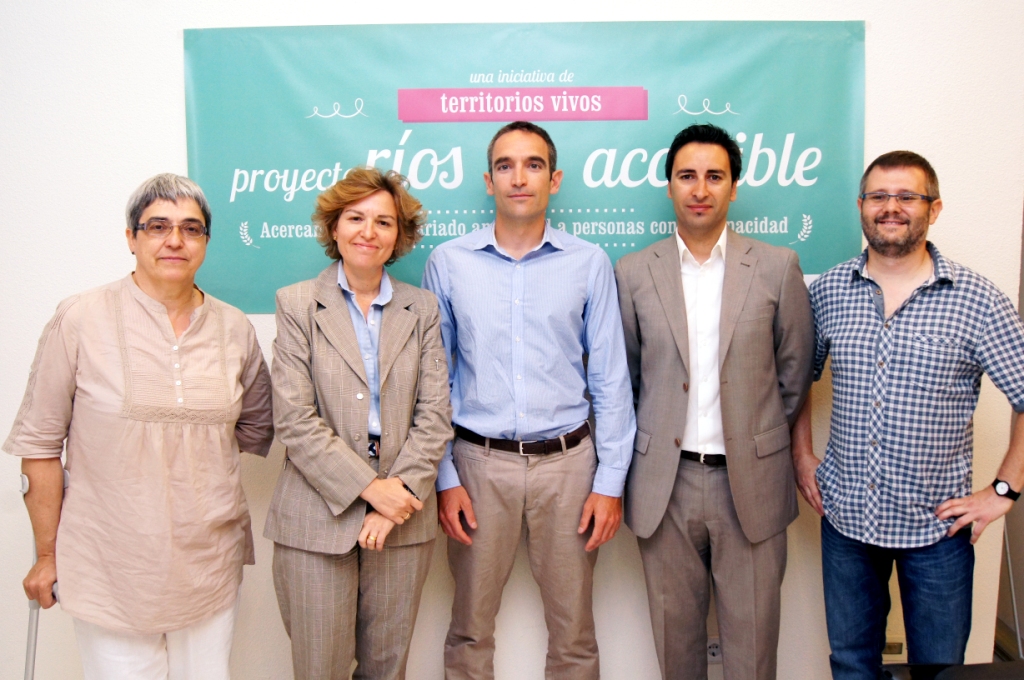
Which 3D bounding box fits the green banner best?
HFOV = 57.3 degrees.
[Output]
[{"bbox_3d":[0.040,-0.485,2.680,1.930,0.808,0.025,0,5,1],"label":"green banner"}]

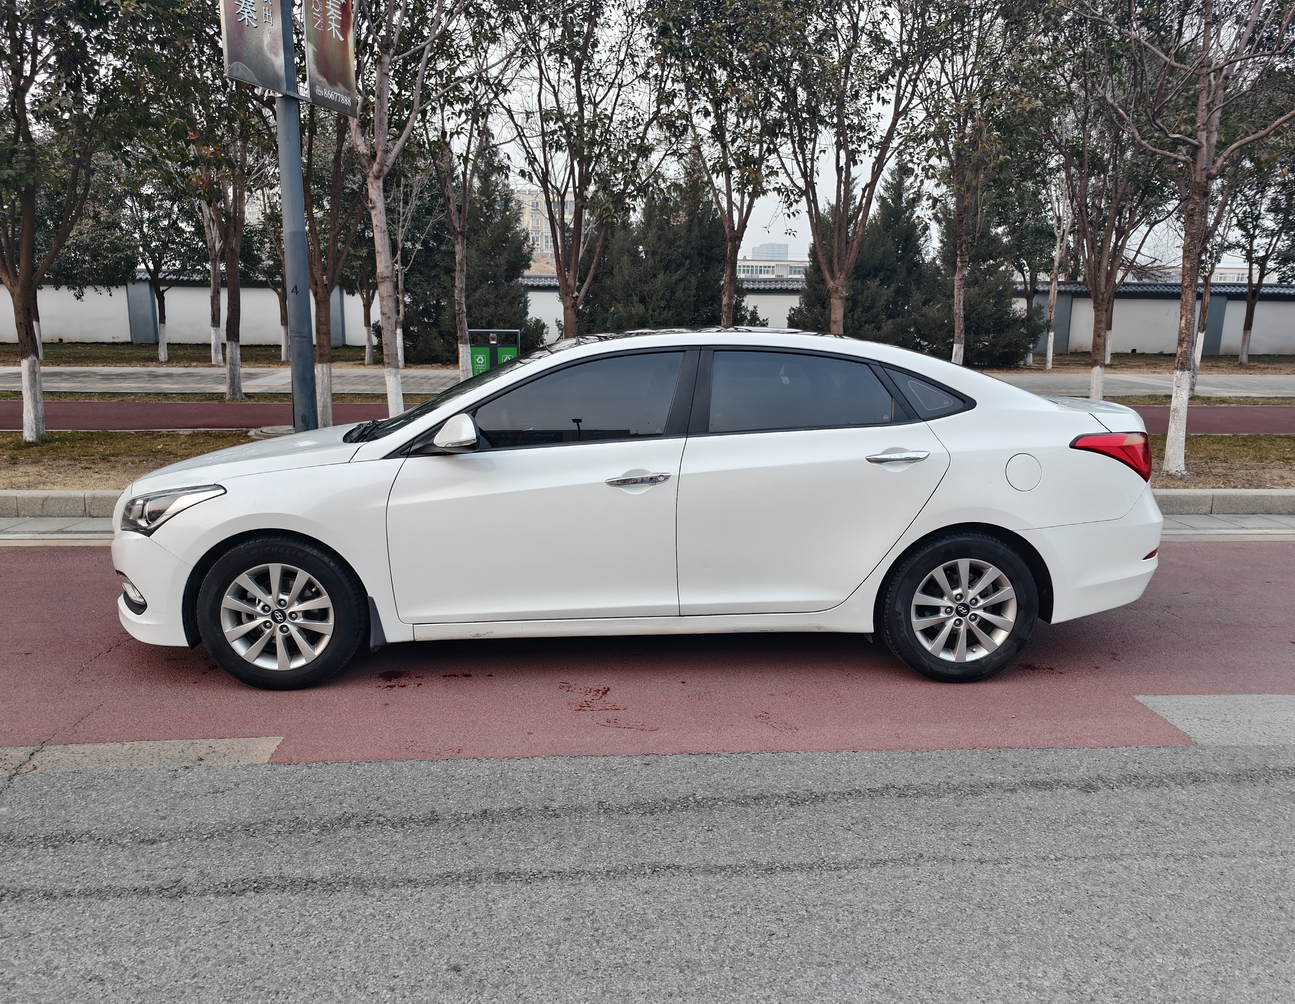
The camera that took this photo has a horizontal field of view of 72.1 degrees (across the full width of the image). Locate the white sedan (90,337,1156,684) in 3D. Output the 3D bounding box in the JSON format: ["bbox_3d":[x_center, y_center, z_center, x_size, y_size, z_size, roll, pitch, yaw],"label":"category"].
[{"bbox_3d":[-0.081,-0.130,4.360,4.710,1.460,1.830,0,12,-3],"label":"white sedan"}]

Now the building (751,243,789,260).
[{"bbox_3d":[127.900,-235.554,929.528,37.900,68.200,25.000,0,12,-3],"label":"building"}]

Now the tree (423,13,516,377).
[{"bbox_3d":[-2.428,-3.973,12.384,1.250,5.180,1.250,0,12,-3],"label":"tree"}]

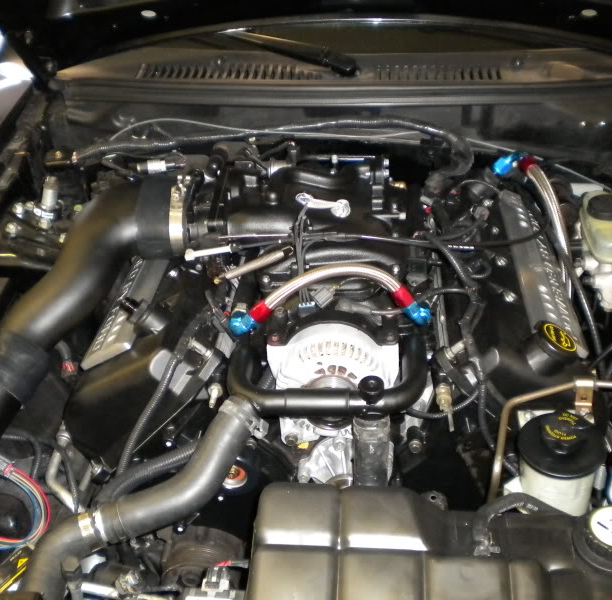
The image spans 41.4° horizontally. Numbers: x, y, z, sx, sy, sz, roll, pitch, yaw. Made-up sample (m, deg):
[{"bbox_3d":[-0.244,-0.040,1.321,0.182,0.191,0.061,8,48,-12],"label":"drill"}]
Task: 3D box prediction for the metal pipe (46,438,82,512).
[{"bbox_3d":[-0.294,0.214,0.980,0.042,0.085,0.050,0,36,0],"label":"metal pipe"}]

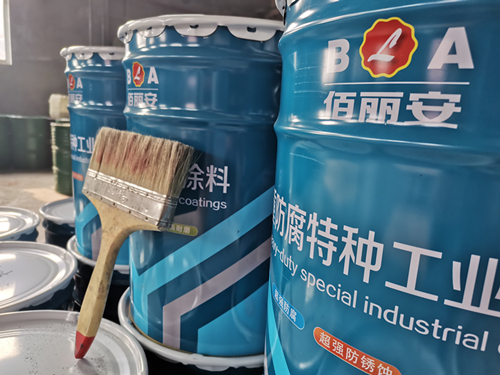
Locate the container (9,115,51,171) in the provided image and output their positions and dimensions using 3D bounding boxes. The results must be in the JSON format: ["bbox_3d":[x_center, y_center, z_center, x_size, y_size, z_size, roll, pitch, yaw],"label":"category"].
[{"bbox_3d":[-3.590,-0.711,6.070,0.600,0.880,0.600,4,11,0],"label":"container"}]

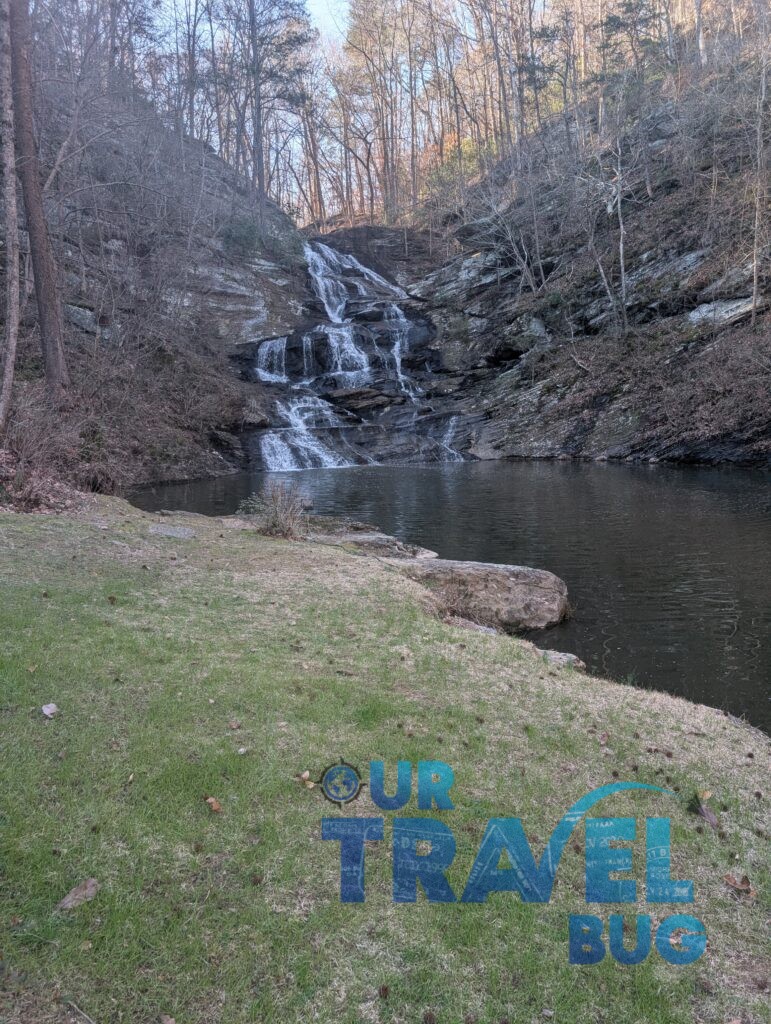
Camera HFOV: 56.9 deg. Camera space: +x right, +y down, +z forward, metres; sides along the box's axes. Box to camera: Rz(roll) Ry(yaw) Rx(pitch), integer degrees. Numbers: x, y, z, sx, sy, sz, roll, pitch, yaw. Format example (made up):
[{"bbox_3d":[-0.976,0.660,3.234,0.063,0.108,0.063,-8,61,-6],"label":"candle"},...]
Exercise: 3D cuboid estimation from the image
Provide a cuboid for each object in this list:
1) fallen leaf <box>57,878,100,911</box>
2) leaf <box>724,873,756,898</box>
[{"bbox_3d":[-1.007,1.260,2.331,0.090,0.025,0.165,4,8,30],"label":"fallen leaf"},{"bbox_3d":[1.204,1.266,2.407,0.090,0.040,0.080,4,8,27],"label":"leaf"}]

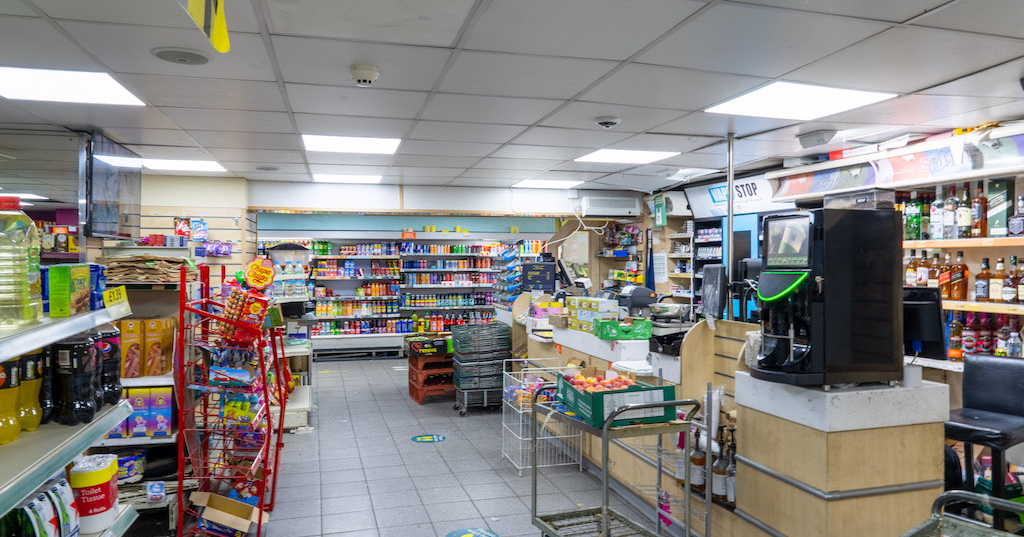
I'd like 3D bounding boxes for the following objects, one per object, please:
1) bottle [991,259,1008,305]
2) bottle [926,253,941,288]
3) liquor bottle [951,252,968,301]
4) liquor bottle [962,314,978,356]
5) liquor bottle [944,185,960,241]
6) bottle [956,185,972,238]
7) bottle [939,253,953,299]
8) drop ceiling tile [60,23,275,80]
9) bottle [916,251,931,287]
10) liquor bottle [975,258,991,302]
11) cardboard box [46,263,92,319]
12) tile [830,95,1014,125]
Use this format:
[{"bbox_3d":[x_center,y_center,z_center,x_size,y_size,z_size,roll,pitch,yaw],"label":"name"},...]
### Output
[{"bbox_3d":[2.597,0.063,3.630,0.080,0.236,0.080,0,1,-22],"label":"bottle"},{"bbox_3d":[2.621,0.053,4.240,0.078,0.285,0.078,0,1,-35],"label":"bottle"},{"bbox_3d":[2.692,0.045,4.100,0.078,0.290,0.078,0,1,-33],"label":"liquor bottle"},{"bbox_3d":[2.725,0.409,4.060,0.085,0.290,0.085,0,1,-45],"label":"liquor bottle"},{"bbox_3d":[2.416,-0.305,3.740,0.077,0.293,0.077,0,1,-14],"label":"liquor bottle"},{"bbox_3d":[2.571,-0.328,3.860,0.080,0.310,0.080,0,1,-35],"label":"bottle"},{"bbox_3d":[2.641,0.049,4.140,0.073,0.286,0.073,0,1,-38],"label":"bottle"},{"bbox_3d":[-1.117,-0.735,2.315,0.595,0.025,0.595,0,1,-14],"label":"drop ceiling tile"},{"bbox_3d":[2.591,0.041,4.300,0.080,0.300,0.080,0,1,-35],"label":"bottle"},{"bbox_3d":[2.727,0.066,3.930,0.080,0.247,0.080,0,1,-40],"label":"liquor bottle"},{"bbox_3d":[-1.421,0.073,2.198,0.056,0.156,0.175,0,0,-14],"label":"cardboard box"},{"bbox_3d":[1.769,-0.711,3.055,0.595,0.025,0.595,0,1,-14],"label":"tile"}]

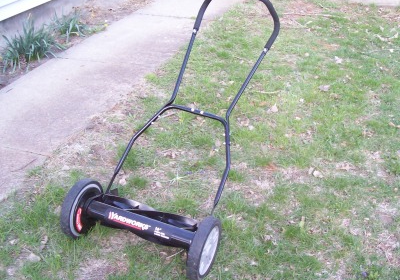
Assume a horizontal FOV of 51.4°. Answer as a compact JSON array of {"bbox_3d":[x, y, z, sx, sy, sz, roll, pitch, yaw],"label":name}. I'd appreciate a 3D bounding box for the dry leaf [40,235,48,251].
[{"bbox_3d":[-0.665,0.439,1.780,0.033,0.025,0.068,-15,37,-23],"label":"dry leaf"}]

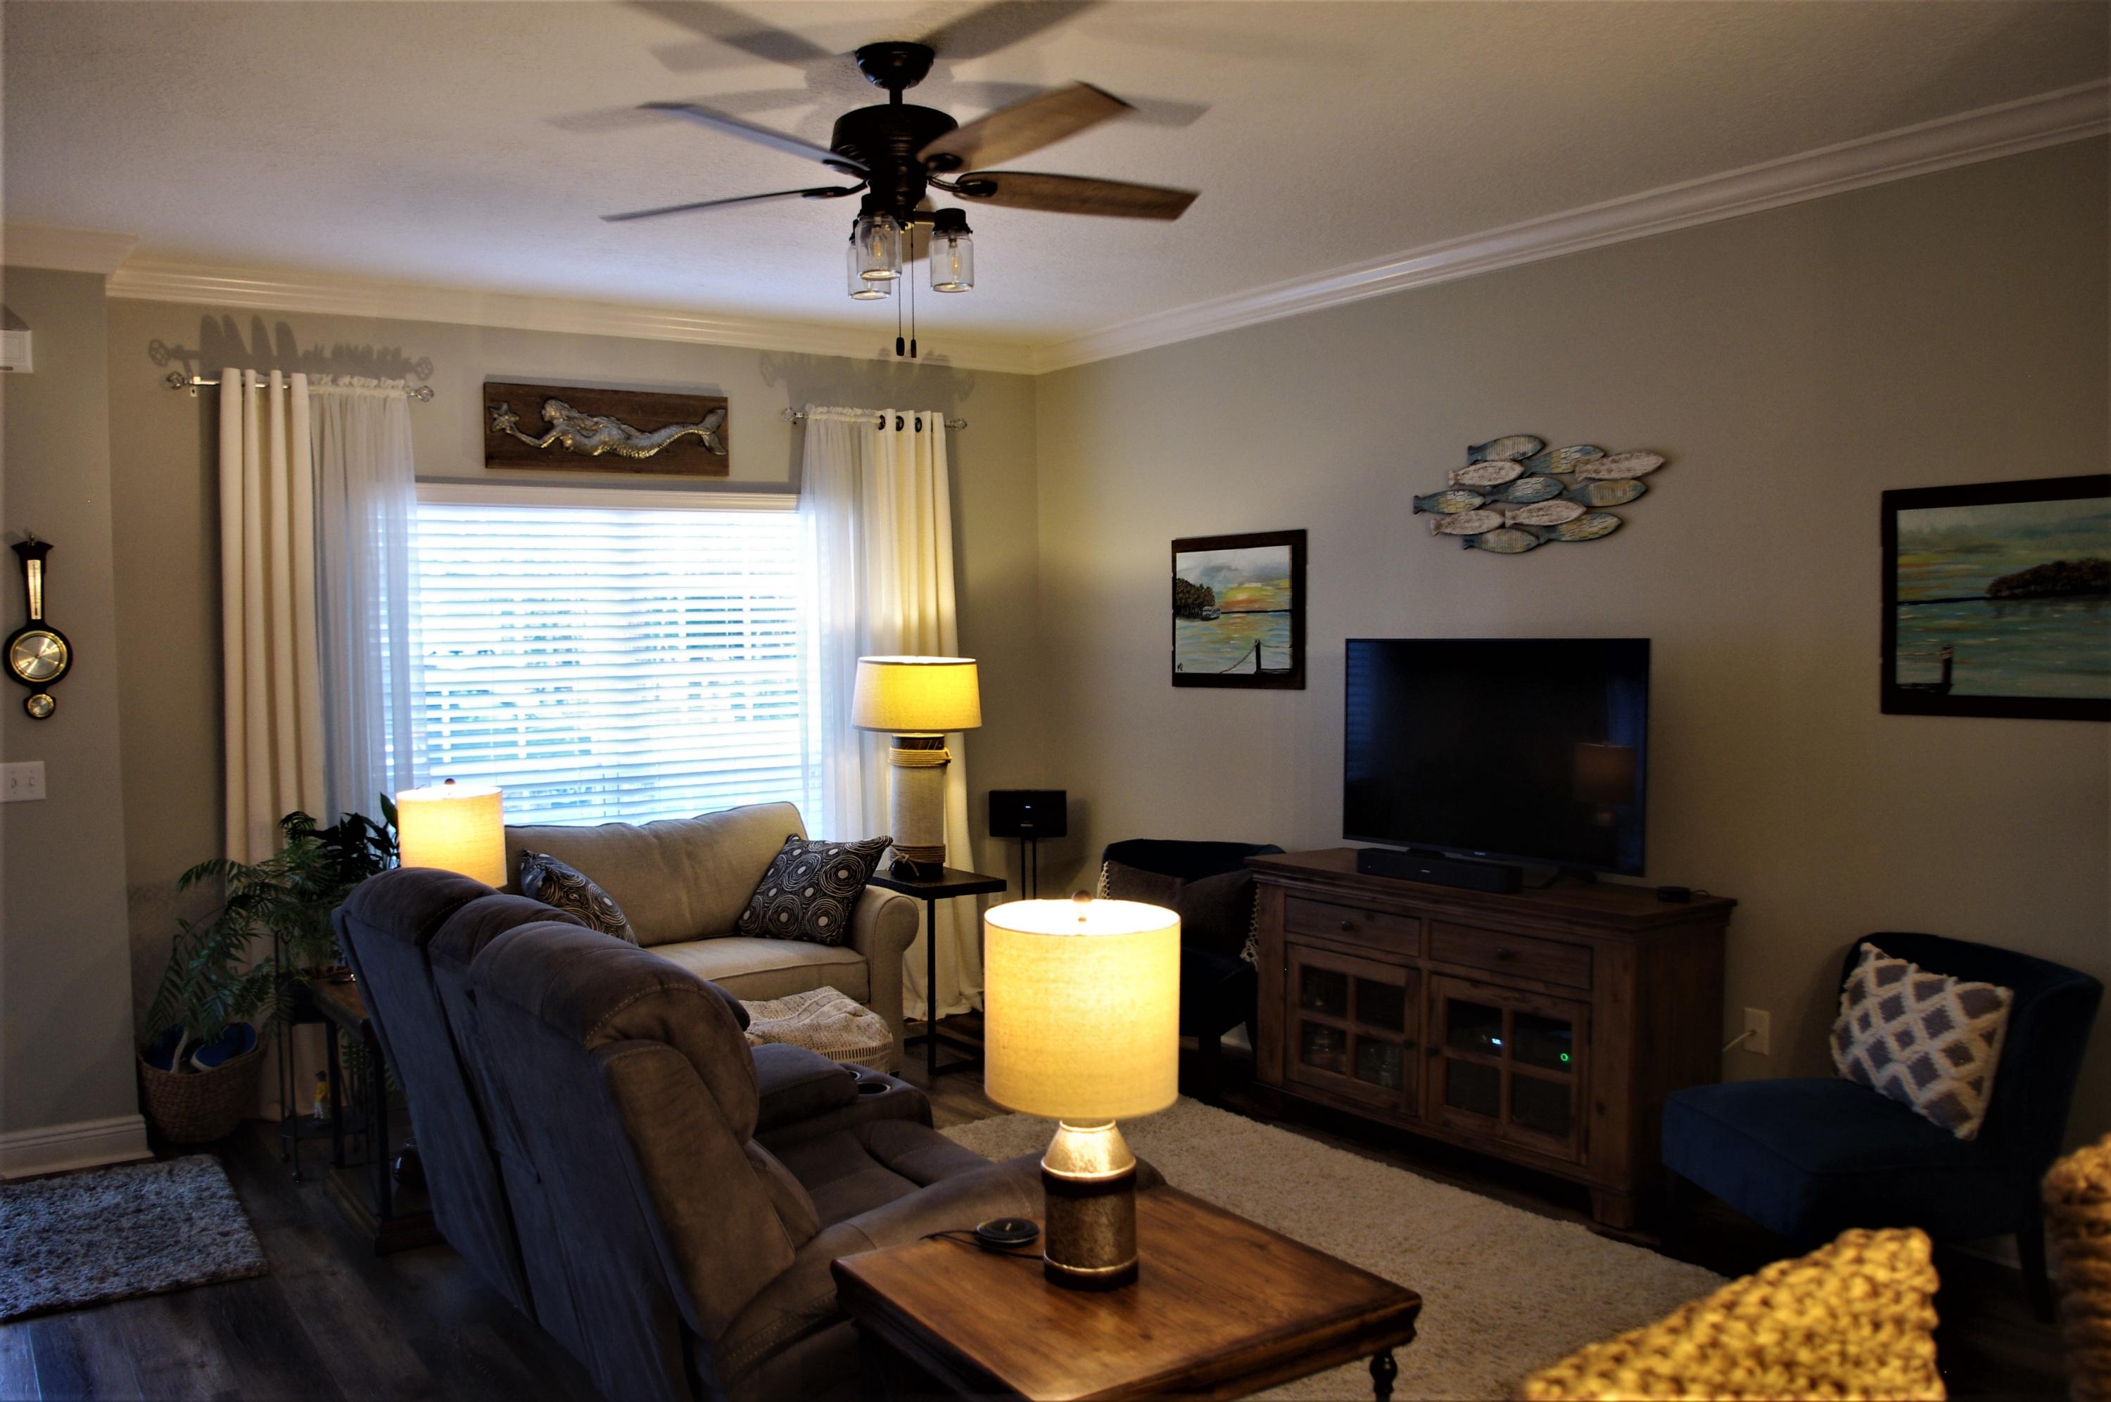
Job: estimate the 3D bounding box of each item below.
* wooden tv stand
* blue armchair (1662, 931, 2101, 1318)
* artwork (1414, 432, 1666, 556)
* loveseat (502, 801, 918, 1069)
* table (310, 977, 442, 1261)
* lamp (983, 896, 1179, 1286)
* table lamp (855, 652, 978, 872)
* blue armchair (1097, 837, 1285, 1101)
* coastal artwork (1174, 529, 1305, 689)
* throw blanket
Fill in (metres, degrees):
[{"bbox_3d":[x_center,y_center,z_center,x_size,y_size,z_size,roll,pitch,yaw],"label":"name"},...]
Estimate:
[{"bbox_3d":[1.242,0.936,4.712,0.499,0.799,1.380,-3,3,-37],"label":"wooden tv stand"},{"bbox_3d":[1.850,0.976,3.635,0.700,0.790,0.660,-1,3,-14],"label":"blue armchair"},{"bbox_3d":[1.431,-0.626,4.754,0.060,0.367,0.909,-3,4,-36],"label":"artwork"},{"bbox_3d":[-1.334,0.875,5.432,1.540,0.890,0.890,-3,4,-36],"label":"loveseat"},{"bbox_3d":[-1.700,1.073,4.371,0.500,0.610,0.640,-3,4,-36],"label":"table"},{"bbox_3d":[0.048,0.597,2.449,0.304,0.592,0.304,-1,3,0],"label":"lamp"},{"bbox_3d":[-0.508,0.248,5.758,0.470,0.789,0.470,-1,3,0],"label":"table lamp"},{"bbox_3d":[0.388,0.906,5.379,0.660,0.790,0.700,0,3,18],"label":"blue armchair"},{"bbox_3d":[0.671,-0.328,5.850,0.030,0.564,0.706,-3,3,-37],"label":"coastal artwork"},{"bbox_3d":[-0.837,1.064,4.632,0.600,0.300,0.620,-3,4,-36],"label":"throw blanket"}]

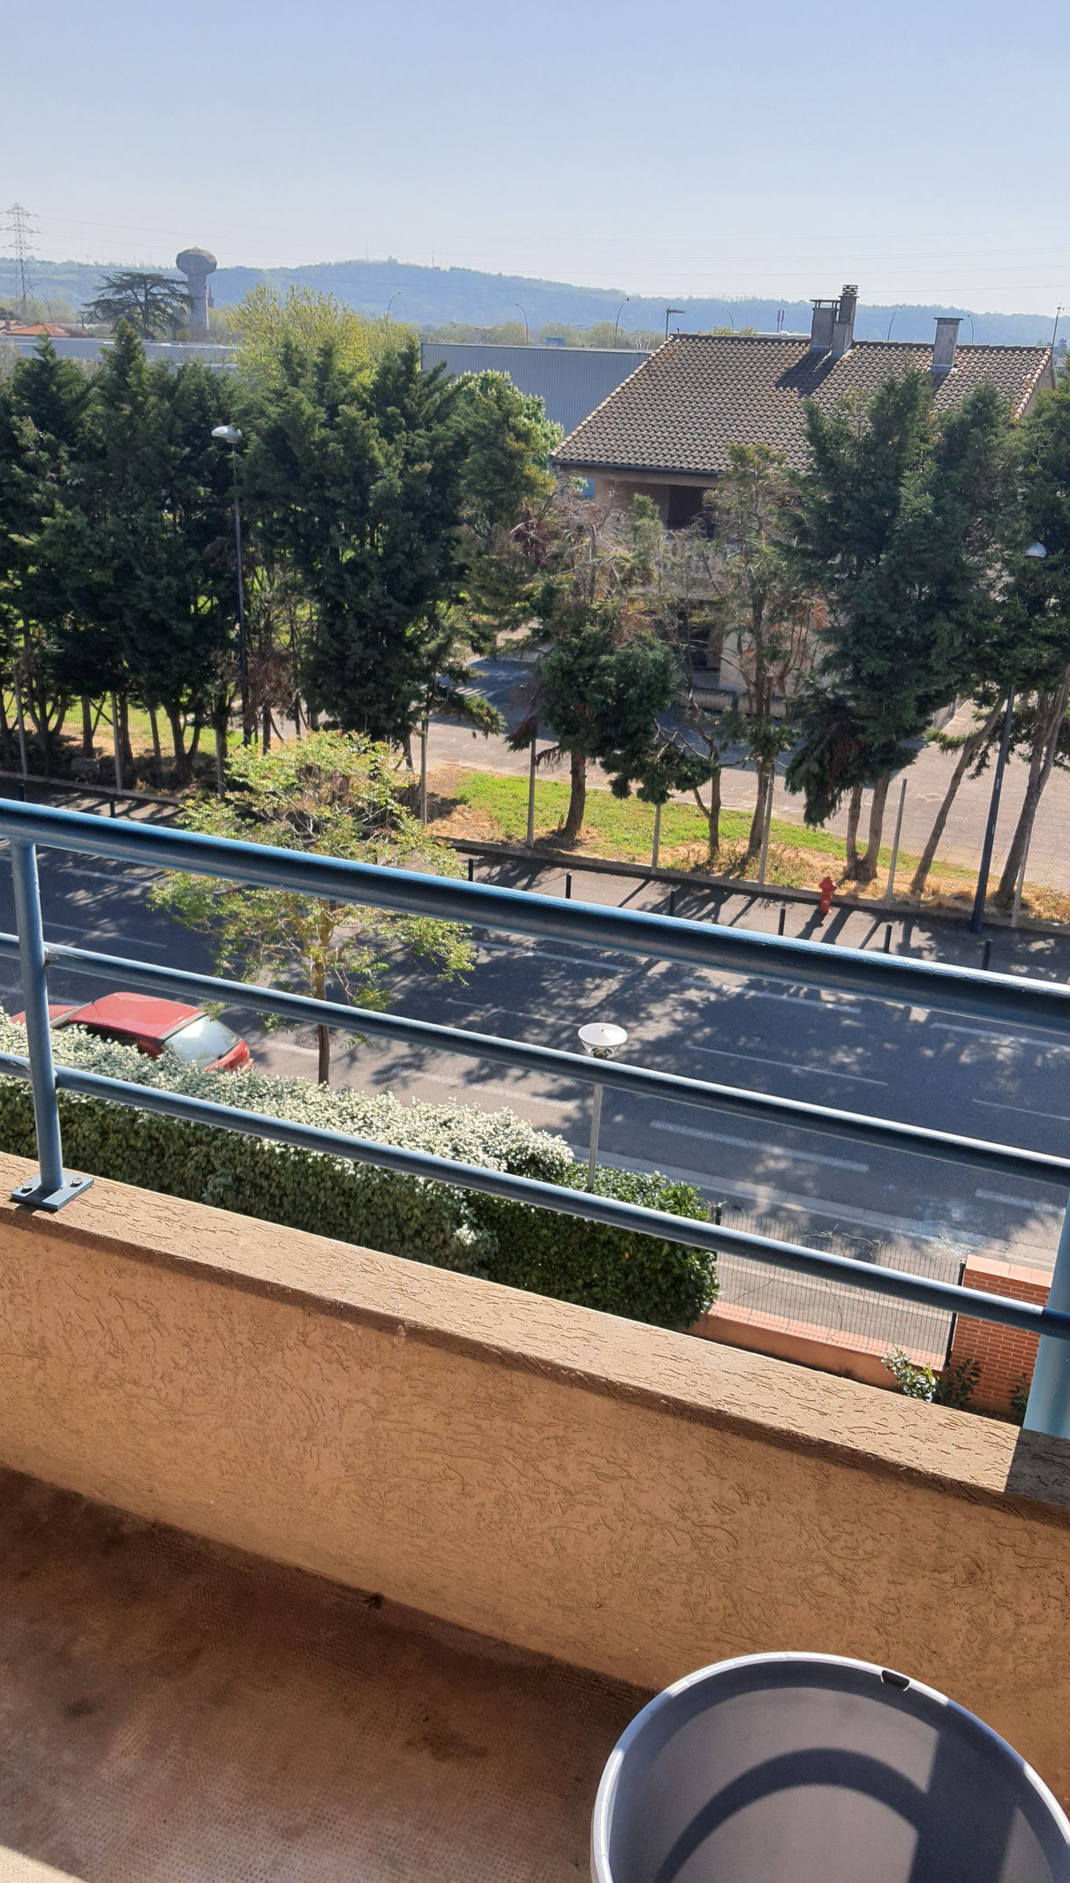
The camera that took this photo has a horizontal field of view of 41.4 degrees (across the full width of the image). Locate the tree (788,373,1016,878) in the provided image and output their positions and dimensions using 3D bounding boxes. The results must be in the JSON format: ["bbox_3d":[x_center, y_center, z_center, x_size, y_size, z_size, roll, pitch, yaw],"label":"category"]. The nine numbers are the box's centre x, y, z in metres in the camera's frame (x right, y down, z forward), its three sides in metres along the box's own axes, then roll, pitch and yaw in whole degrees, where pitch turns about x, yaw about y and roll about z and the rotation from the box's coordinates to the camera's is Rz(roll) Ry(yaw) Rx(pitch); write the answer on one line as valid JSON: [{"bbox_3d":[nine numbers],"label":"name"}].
[{"bbox_3d":[7.363,-5.996,29.203,3.900,10.300,3.700,8,22,13],"label":"tree"}]

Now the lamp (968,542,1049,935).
[{"bbox_3d":[9.018,-3.563,27.252,0.500,7.700,1.000,10,23,18],"label":"lamp"}]

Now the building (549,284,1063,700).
[{"bbox_3d":[9.928,-15.092,46.732,12.260,11.800,16.830,13,24,23],"label":"building"}]

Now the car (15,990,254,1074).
[{"bbox_3d":[-6.203,1.637,20.730,3.780,1.400,1.620,10,23,18],"label":"car"}]

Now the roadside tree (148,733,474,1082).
[{"bbox_3d":[-3.224,-0.081,19.682,4.300,5.600,4.300,-1,22,-9],"label":"roadside tree"}]

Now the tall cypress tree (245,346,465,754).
[{"bbox_3d":[-4.327,-8.369,33.679,4.900,10.500,4.500,0,22,-7],"label":"tall cypress tree"}]

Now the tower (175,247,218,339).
[{"bbox_3d":[-91.291,-168.826,384.954,11.300,36.000,11.300,-2,22,-12],"label":"tower"}]

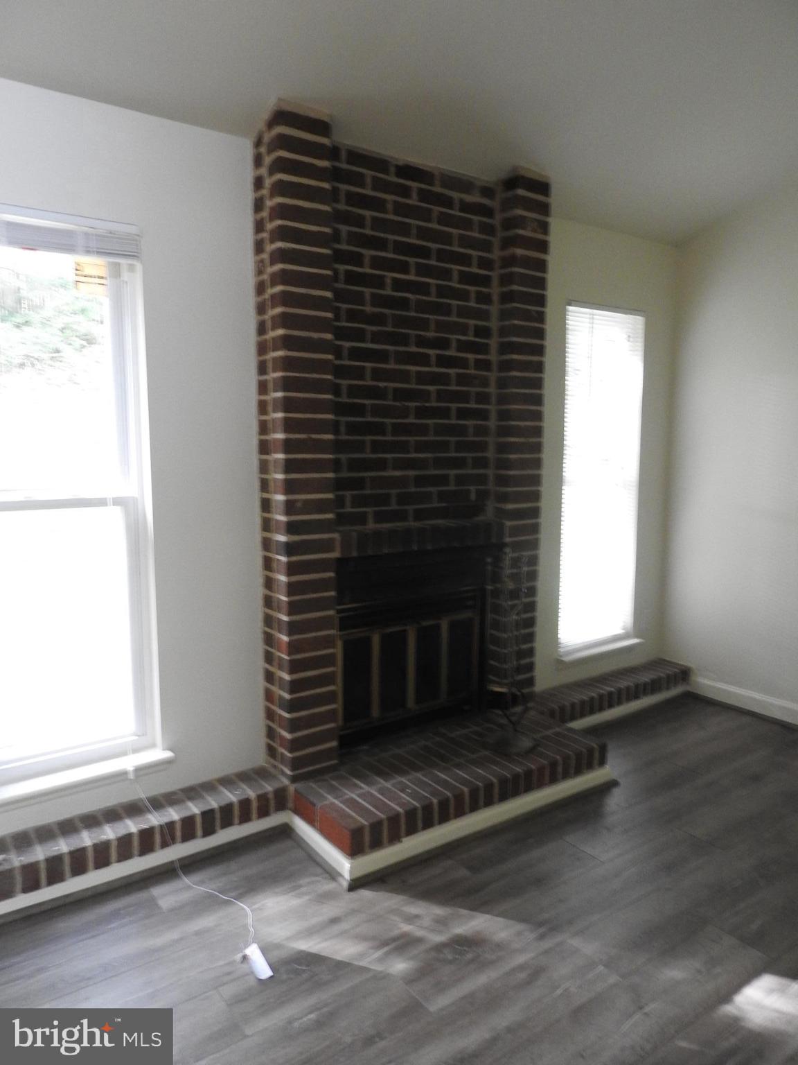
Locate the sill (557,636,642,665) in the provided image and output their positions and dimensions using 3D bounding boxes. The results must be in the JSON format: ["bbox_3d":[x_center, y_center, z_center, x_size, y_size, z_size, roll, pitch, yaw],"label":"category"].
[{"bbox_3d":[1.044,0.601,3.828,0.648,0.036,0.107,-5,9,-35],"label":"sill"}]

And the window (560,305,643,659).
[{"bbox_3d":[1.002,-0.253,3.732,0.586,1.703,0.097,-5,9,-35],"label":"window"}]

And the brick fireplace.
[{"bbox_3d":[0.064,-0.290,2.896,1.226,2.264,0.193,-5,9,-35],"label":"brick fireplace"}]

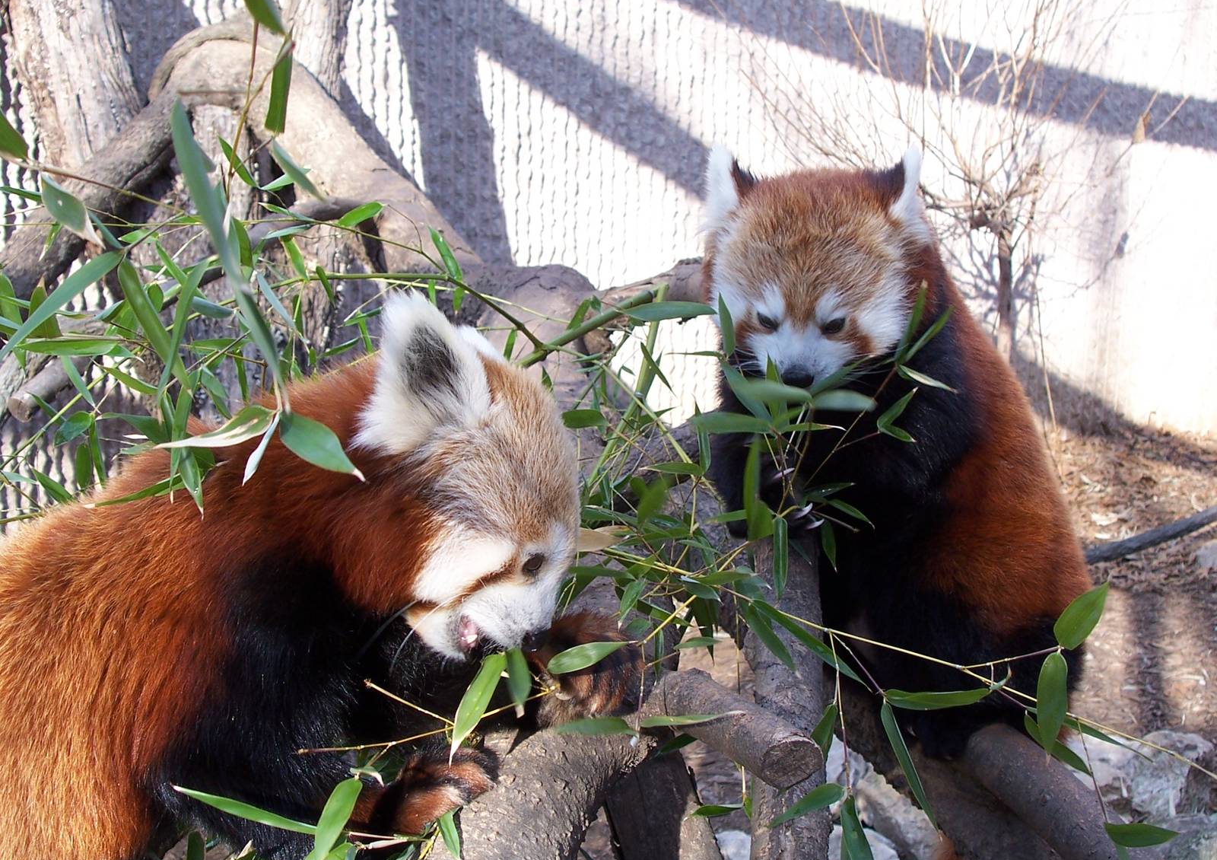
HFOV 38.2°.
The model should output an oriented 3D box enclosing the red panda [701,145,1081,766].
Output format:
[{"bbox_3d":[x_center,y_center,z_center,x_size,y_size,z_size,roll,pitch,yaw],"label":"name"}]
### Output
[{"bbox_3d":[0.237,0.008,1.450,0.230,0.480,0.310,10,14,38],"label":"red panda"}]

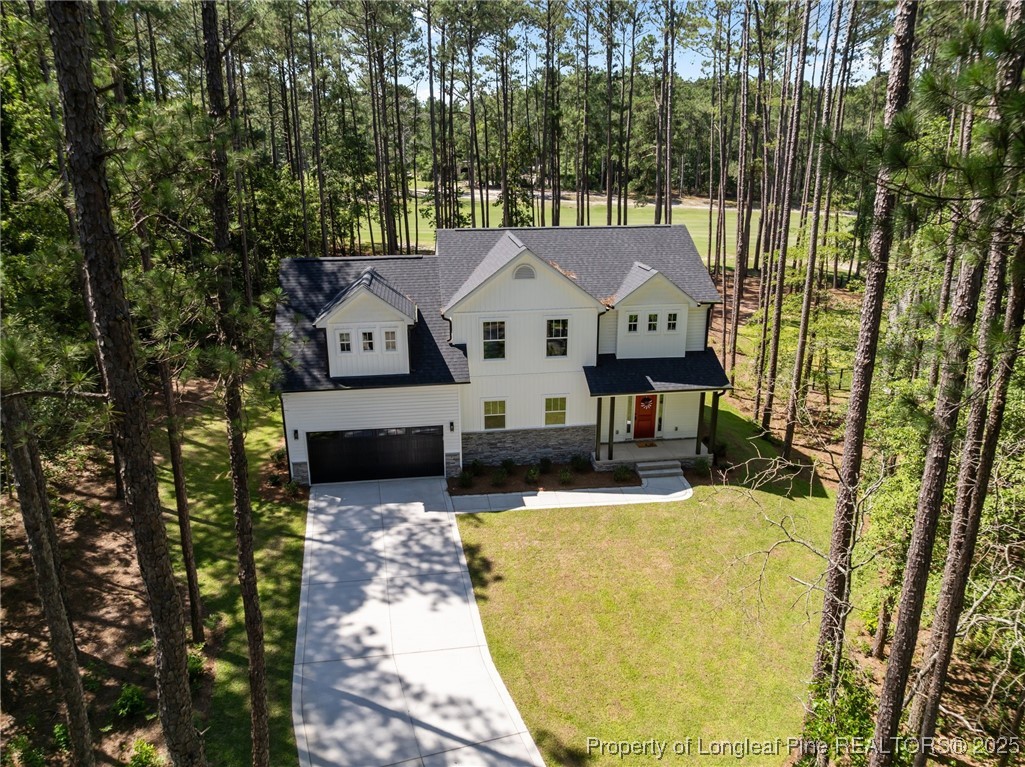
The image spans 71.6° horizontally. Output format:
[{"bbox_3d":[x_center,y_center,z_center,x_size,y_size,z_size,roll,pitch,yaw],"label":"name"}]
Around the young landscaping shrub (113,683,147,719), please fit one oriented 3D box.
[{"bbox_3d":[-8.943,7.391,16.587,0.680,0.720,0.680,-3,18,-7],"label":"young landscaping shrub"}]

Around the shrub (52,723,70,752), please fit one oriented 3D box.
[{"bbox_3d":[-9.859,7.758,15.561,0.420,0.660,0.420,-3,18,-7],"label":"shrub"}]

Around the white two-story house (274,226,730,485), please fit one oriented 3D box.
[{"bbox_3d":[-0.707,-2.111,30.546,17.018,8.787,10.706,-3,18,-7],"label":"white two-story house"}]

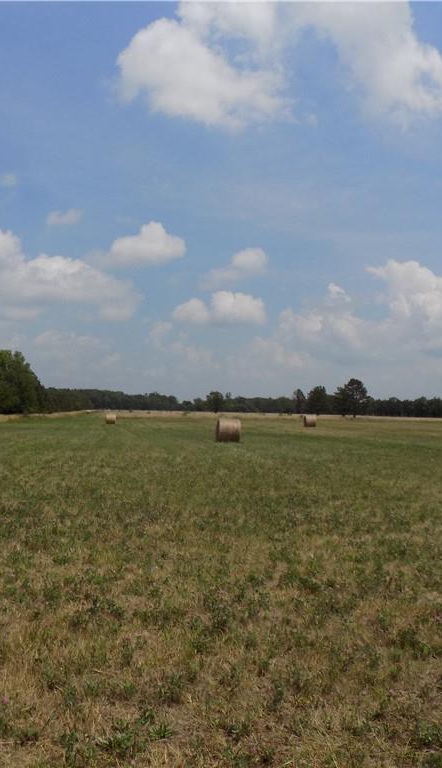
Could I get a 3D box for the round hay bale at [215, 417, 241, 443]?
[{"bbox_3d":[0.441,2.677,39.000,1.220,1.360,1.370,1,-2,-9],"label":"round hay bale"}]

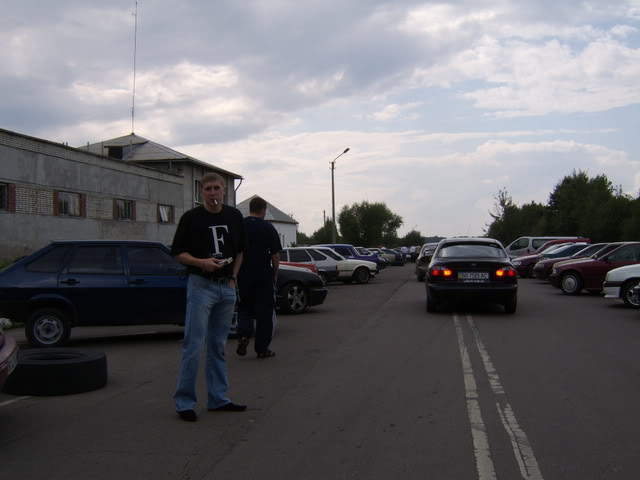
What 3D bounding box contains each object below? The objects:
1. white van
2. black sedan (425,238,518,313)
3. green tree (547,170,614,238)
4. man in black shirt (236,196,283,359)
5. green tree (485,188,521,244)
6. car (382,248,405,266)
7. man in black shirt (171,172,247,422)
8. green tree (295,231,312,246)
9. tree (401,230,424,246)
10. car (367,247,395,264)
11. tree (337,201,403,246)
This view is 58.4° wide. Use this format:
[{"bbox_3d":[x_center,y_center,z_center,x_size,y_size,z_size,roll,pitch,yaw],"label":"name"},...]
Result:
[{"bbox_3d":[11.900,0.820,32.300,4.750,1.970,1.900,0,-1,13],"label":"white van"},{"bbox_3d":[3.070,0.690,12.100,1.680,1.430,4.220,0,-1,11],"label":"black sedan"},{"bbox_3d":[22.700,-1.900,50.000,6.000,8.200,5.800,0,-1,0],"label":"green tree"},{"bbox_3d":[-0.715,0.420,6.600,0.540,1.830,0.480,0,-1,18],"label":"man in black shirt"},{"bbox_3d":[19.100,-1.470,60.000,3.900,7.700,3.900,0,-1,0],"label":"green tree"},{"bbox_3d":[4.600,1.350,46.300,4.200,1.410,1.680,0,-1,12],"label":"car"},{"bbox_3d":[-0.837,0.407,4.300,0.580,1.810,0.420,0,-1,-22],"label":"man in black shirt"},{"bbox_3d":[-2.450,0.800,85.000,3.000,4.200,3.000,0,-1,0],"label":"green tree"},{"bbox_3d":[17.800,0.850,110.000,4.700,5.100,4.600,0,-1,0],"label":"tree"},{"bbox_3d":[3.300,1.230,41.000,4.200,1.410,1.680,0,-1,12],"label":"car"},{"bbox_3d":[6.900,-1.300,80.000,9.100,8.100,8.500,0,-1,0],"label":"tree"}]

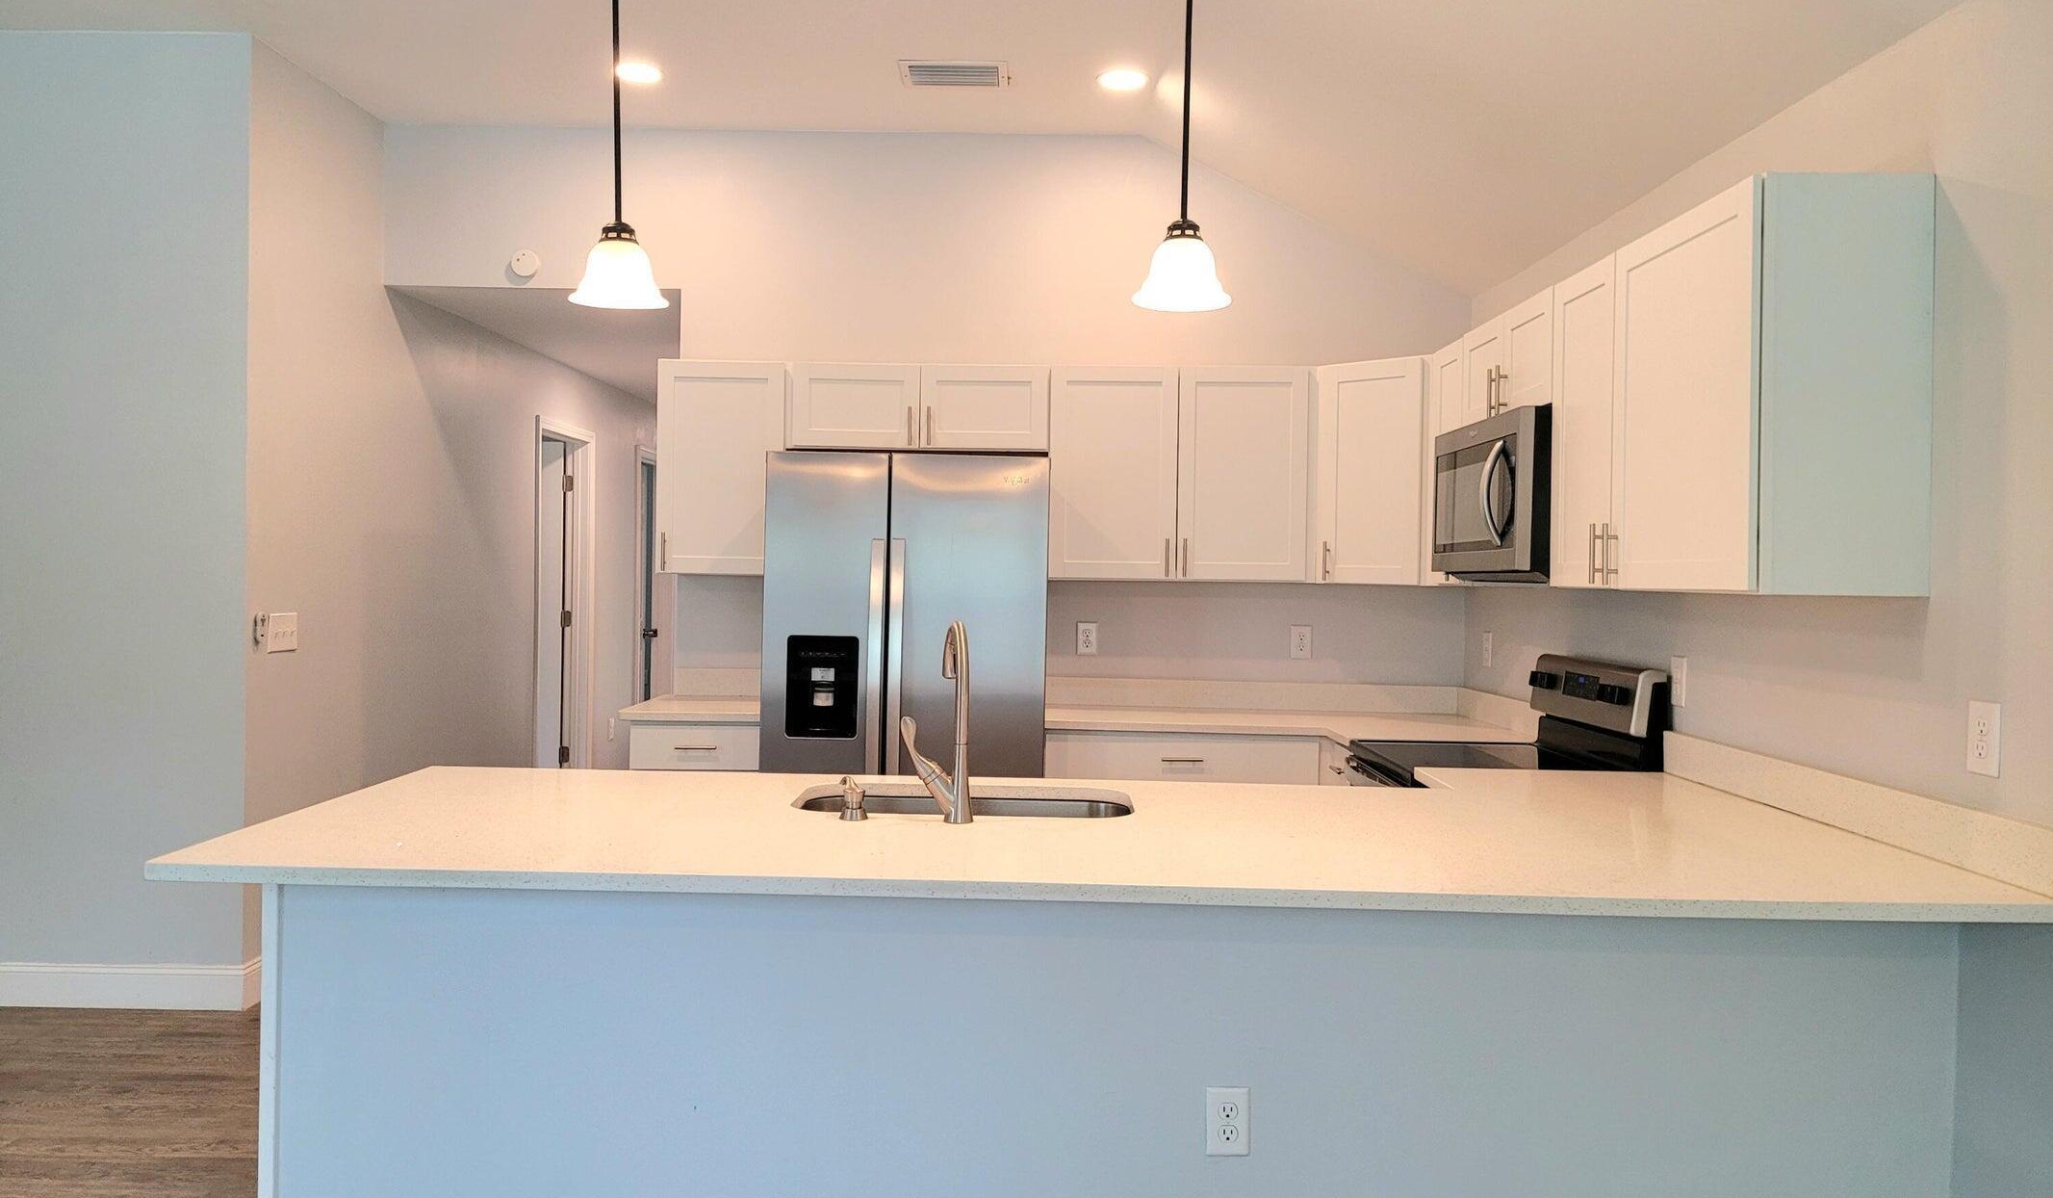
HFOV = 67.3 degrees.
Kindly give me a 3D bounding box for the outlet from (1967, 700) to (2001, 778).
[{"bbox_3d":[1.584,0.231,2.547,0.010,0.116,0.075,1,1,1],"label":"outlet"}]

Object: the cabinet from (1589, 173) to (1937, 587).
[{"bbox_3d":[1.477,-0.390,3.131,0.321,0.757,0.693,1,1,0],"label":"cabinet"}]

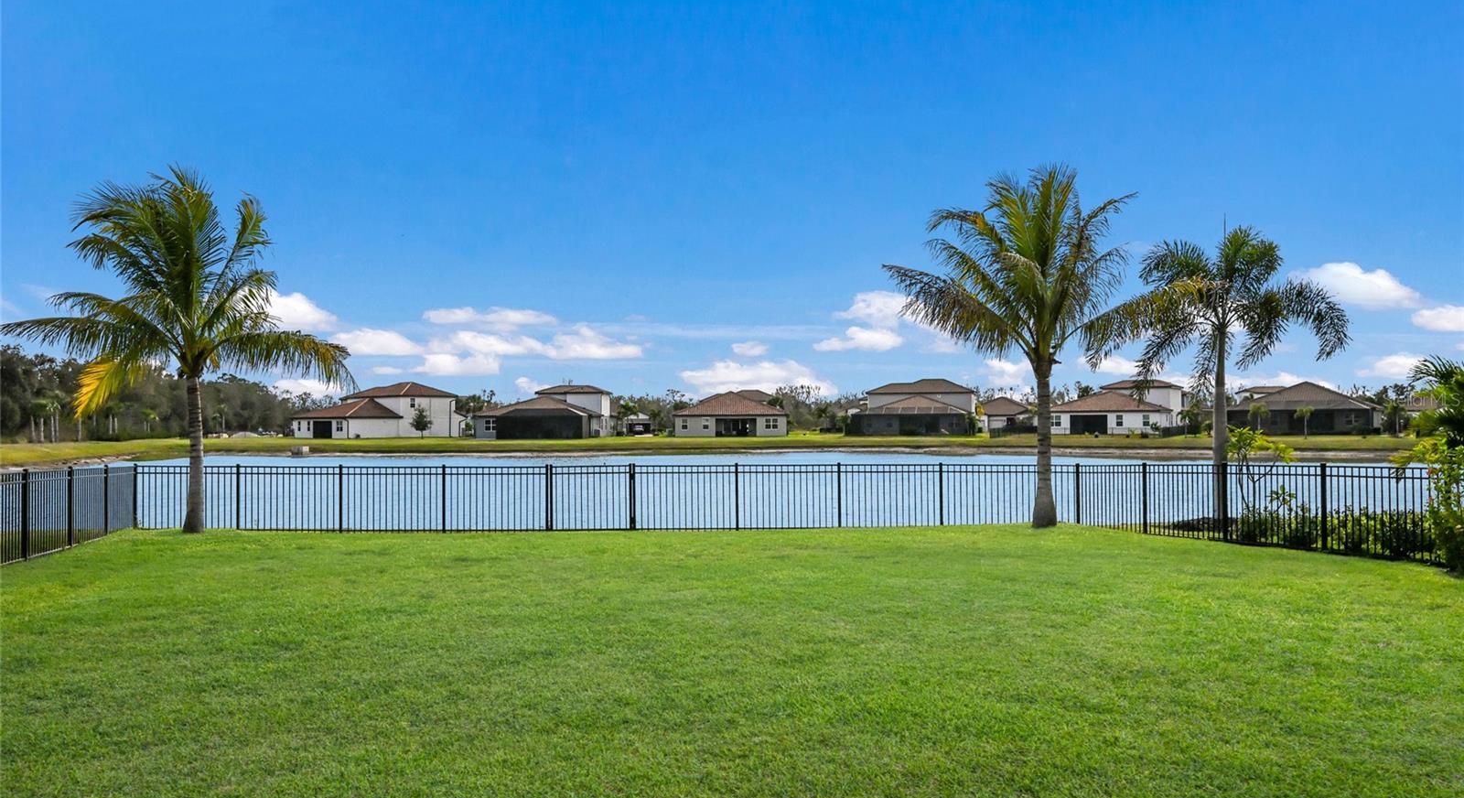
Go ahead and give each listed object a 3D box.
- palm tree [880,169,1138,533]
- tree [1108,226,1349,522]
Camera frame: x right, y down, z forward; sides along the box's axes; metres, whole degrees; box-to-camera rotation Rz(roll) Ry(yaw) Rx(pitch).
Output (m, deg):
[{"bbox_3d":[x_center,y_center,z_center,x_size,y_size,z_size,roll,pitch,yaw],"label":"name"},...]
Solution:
[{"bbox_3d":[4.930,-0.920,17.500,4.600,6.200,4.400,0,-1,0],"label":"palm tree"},{"bbox_3d":[9.530,-0.480,19.400,4.400,5.650,4.300,0,-1,0],"label":"tree"}]

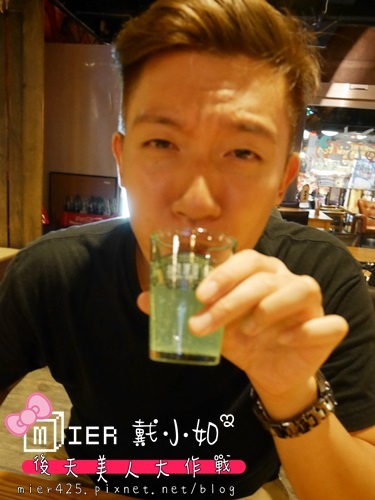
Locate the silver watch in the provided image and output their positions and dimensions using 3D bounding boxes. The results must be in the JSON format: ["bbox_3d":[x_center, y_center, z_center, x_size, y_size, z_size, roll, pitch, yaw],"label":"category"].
[{"bbox_3d":[0.088,0.123,0.358,0.062,0.036,0.060,-29,30,-8],"label":"silver watch"}]

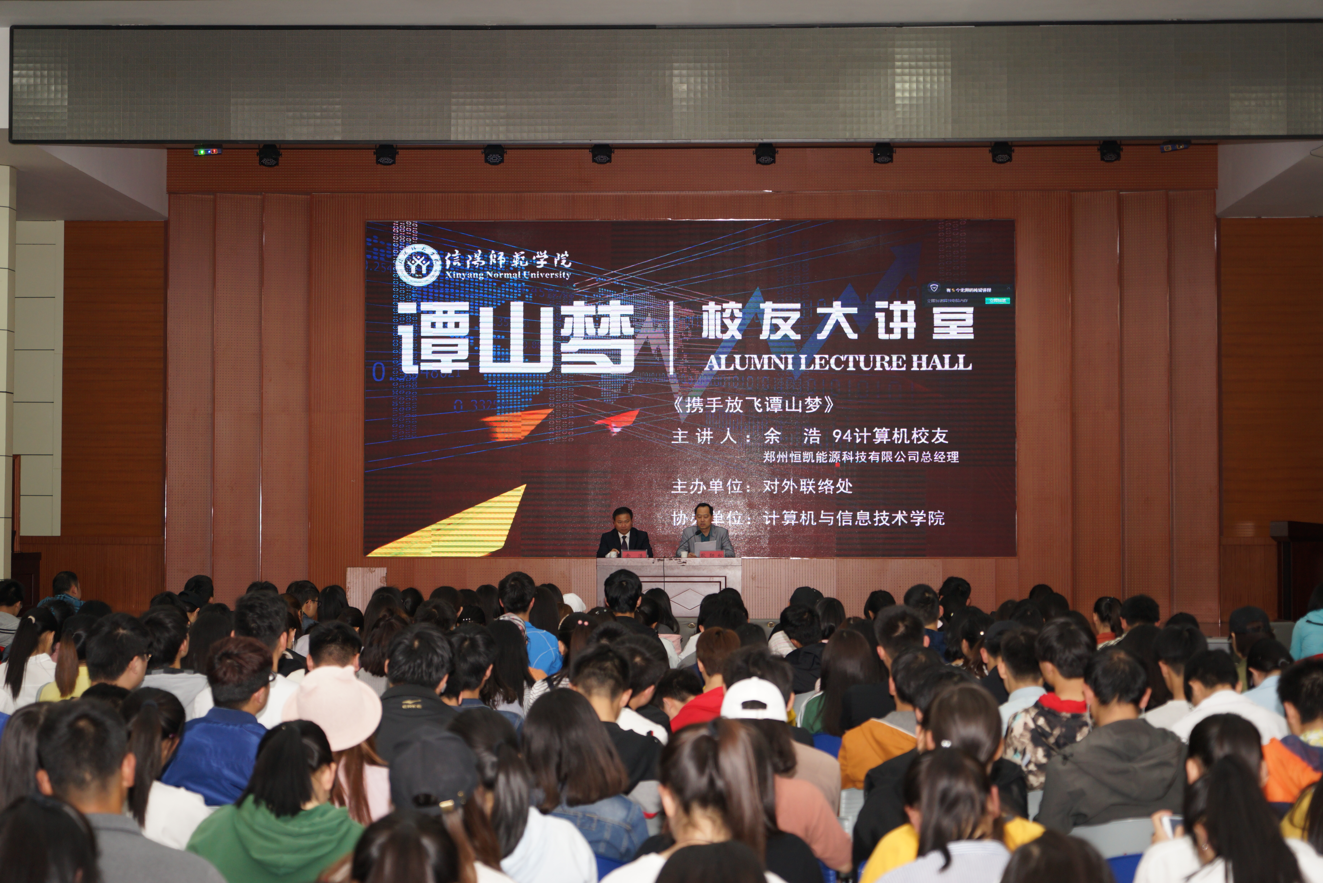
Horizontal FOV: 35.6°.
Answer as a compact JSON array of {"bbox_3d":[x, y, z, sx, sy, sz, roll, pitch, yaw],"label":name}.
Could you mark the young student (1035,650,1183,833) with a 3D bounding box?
[{"bbox_3d":[1.323,1.230,6.234,0.470,1.240,0.750,0,-2,-2],"label":"young student"}]

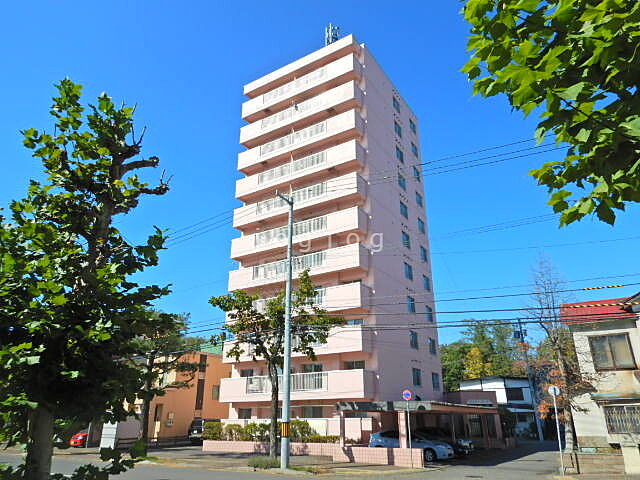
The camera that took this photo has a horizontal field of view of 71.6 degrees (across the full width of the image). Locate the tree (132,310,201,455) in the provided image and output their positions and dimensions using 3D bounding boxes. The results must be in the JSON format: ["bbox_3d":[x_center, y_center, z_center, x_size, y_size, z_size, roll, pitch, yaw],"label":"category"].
[{"bbox_3d":[-9.563,8.195,25.764,4.850,8.040,4.610,0,-21,0],"label":"tree"}]

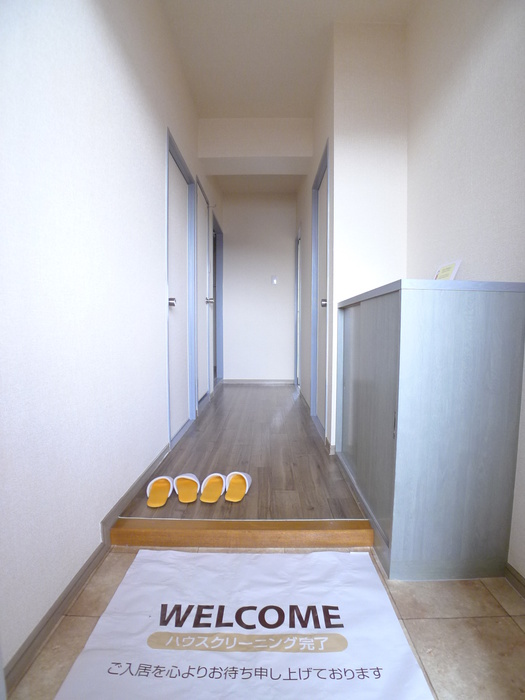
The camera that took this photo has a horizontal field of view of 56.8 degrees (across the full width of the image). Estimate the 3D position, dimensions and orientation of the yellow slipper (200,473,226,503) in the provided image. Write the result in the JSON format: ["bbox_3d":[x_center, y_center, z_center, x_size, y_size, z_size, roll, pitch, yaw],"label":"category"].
[{"bbox_3d":[-0.201,0.568,2.050,0.100,0.068,0.250,0,3,5],"label":"yellow slipper"}]

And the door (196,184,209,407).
[{"bbox_3d":[-0.529,-0.461,4.159,0.045,1.760,0.700,0,3,1],"label":"door"}]

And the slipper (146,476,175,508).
[{"bbox_3d":[-0.413,0.570,2.008,0.100,0.068,0.250,0,3,-2],"label":"slipper"}]

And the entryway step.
[{"bbox_3d":[-0.070,0.647,1.724,0.910,0.060,0.088,0,3,1],"label":"entryway step"}]

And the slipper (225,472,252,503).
[{"bbox_3d":[-0.088,0.567,2.054,0.100,0.068,0.250,0,3,10],"label":"slipper"}]

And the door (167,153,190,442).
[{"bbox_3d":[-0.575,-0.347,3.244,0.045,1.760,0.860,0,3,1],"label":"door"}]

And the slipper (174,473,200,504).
[{"bbox_3d":[-0.310,0.568,2.050,0.100,0.068,0.250,0,3,-6],"label":"slipper"}]

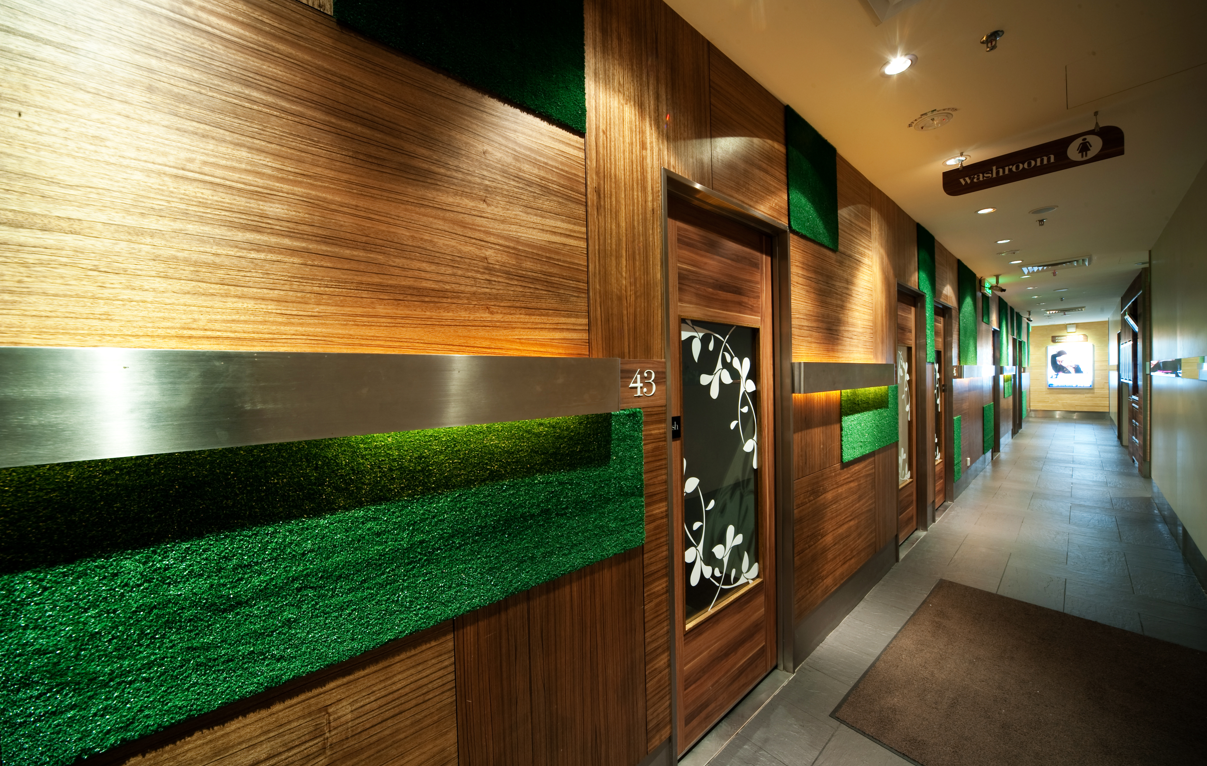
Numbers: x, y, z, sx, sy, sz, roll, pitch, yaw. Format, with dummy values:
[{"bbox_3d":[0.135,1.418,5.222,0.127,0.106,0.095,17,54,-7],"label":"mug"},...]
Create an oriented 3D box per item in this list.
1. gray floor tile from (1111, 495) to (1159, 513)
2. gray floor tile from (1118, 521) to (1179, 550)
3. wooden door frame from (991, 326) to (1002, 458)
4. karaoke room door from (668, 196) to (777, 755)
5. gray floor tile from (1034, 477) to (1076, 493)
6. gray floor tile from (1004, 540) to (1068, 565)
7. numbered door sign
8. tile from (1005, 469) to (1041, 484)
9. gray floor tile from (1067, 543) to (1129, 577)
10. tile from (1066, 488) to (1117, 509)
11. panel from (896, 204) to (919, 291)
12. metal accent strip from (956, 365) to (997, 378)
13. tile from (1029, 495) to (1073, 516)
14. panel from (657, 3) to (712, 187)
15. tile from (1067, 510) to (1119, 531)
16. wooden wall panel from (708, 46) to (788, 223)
[{"bbox_3d":[5.659,1.313,4.286,0.624,0.010,0.293,-2,1,-40],"label":"gray floor tile"},{"bbox_3d":[4.701,1.345,3.480,0.617,0.015,0.294,-2,1,-40],"label":"gray floor tile"},{"bbox_3d":[6.637,0.175,6.886,0.956,2.176,0.147,-2,1,-40],"label":"wooden door frame"},{"bbox_3d":[0.519,0.359,1.774,0.832,2.161,0.050,-2,1,-40],"label":"karaoke room door"},{"bbox_3d":[5.721,1.301,5.103,0.616,0.010,0.296,-2,1,-40],"label":"gray floor tile"},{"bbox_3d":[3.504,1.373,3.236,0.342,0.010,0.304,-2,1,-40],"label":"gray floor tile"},{"bbox_3d":[0.131,0.003,1.303,0.120,0.092,0.012,-2,1,-40],"label":"numbered door sign"},{"bbox_3d":[5.774,1.302,5.540,0.617,0.015,0.294,-2,1,-40],"label":"tile"},{"bbox_3d":[3.814,1.367,3.120,0.647,0.015,0.294,-2,1,-40],"label":"gray floor tile"},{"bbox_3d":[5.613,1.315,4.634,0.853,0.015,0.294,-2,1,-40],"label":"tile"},{"bbox_3d":[2.520,-1.101,3.346,0.648,0.588,0.020,-2,1,-40],"label":"panel"},{"bbox_3d":[5.242,-0.162,5.599,2.741,0.151,0.050,-2,1,-40],"label":"metal accent strip"},{"bbox_3d":[4.788,1.335,4.325,0.603,0.015,0.292,-2,1,-40],"label":"tile"},{"bbox_3d":[0.309,-1.045,1.495,0.288,0.585,0.022,-2,1,-40],"label":"panel"},{"bbox_3d":[4.748,1.338,3.898,0.616,0.010,0.293,-2,1,-40],"label":"tile"},{"bbox_3d":[0.666,-1.058,1.794,0.632,0.590,0.022,-2,1,-40],"label":"wooden wall panel"}]

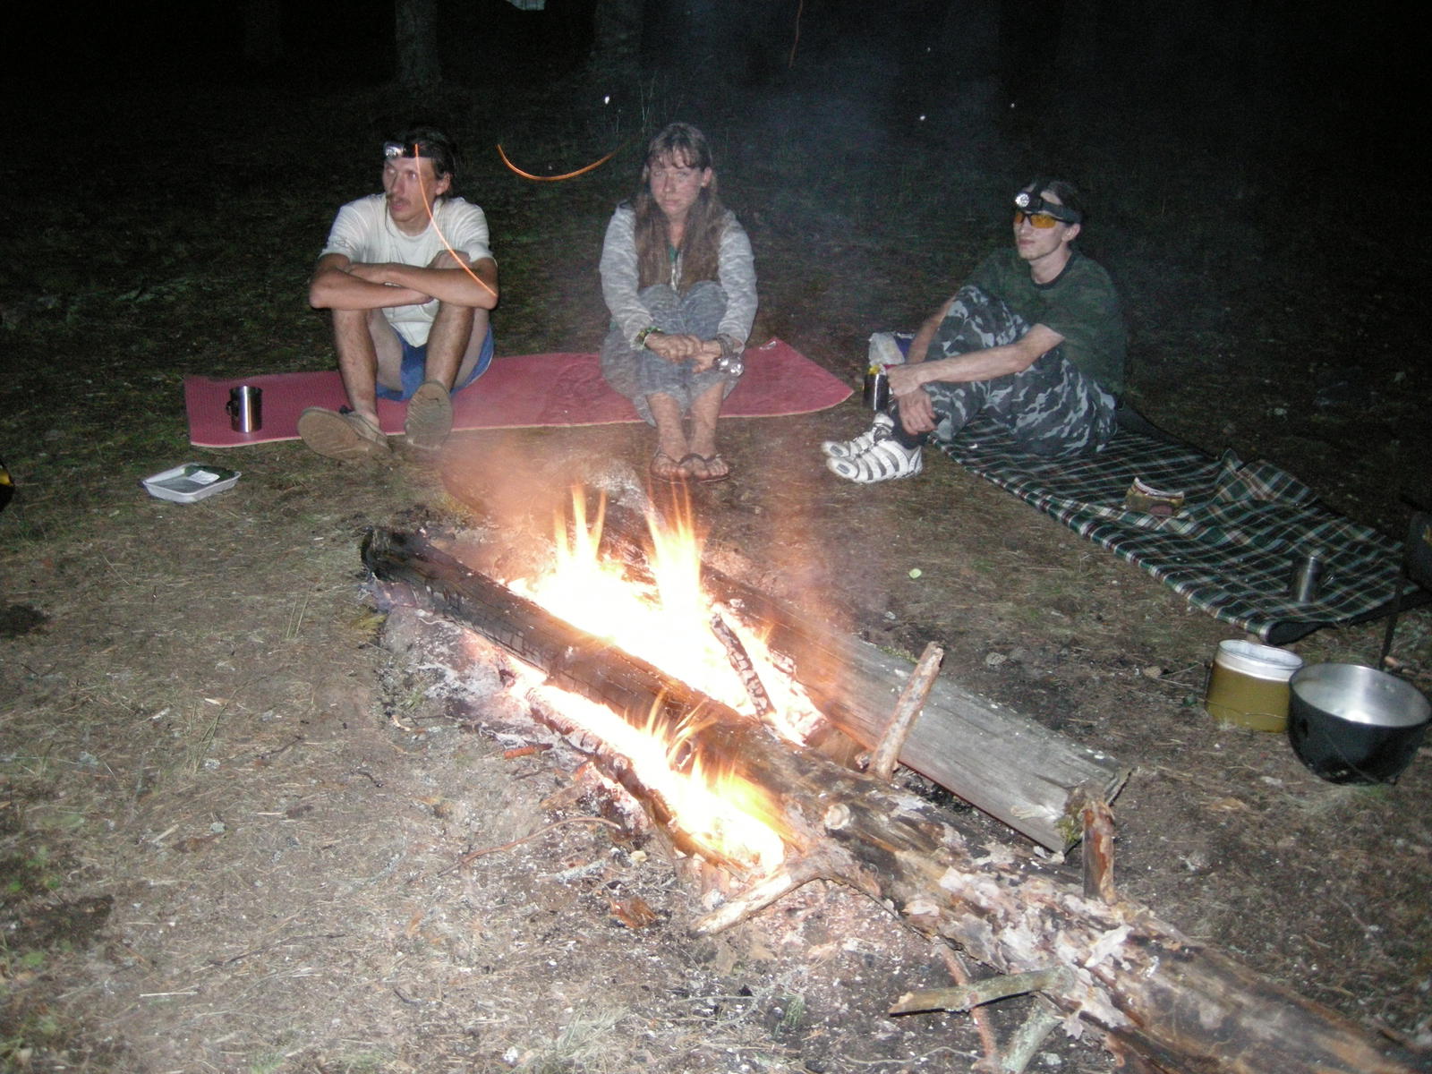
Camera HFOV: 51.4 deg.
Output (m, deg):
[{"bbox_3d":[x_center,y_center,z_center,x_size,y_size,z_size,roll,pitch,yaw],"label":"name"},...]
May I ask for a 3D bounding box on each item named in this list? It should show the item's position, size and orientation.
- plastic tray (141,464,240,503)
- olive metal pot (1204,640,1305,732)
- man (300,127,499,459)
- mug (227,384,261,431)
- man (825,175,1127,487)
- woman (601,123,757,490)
[{"bbox_3d":[-1.210,-0.121,3.447,0.138,0.030,0.173,14,23,21],"label":"plastic tray"},{"bbox_3d":[1.005,0.275,2.772,0.150,0.134,0.100,12,23,19],"label":"olive metal pot"},{"bbox_3d":[-0.803,-0.684,3.976,0.510,0.750,0.820,3,22,-6],"label":"man"},{"bbox_3d":[-1.216,-0.330,3.845,0.090,0.104,0.082,-1,22,-14],"label":"mug"},{"bbox_3d":[0.761,-0.614,4.135,0.920,0.745,0.510,-11,27,-35],"label":"man"},{"bbox_3d":[-0.117,-0.648,3.990,0.440,0.780,0.790,3,22,-5],"label":"woman"}]

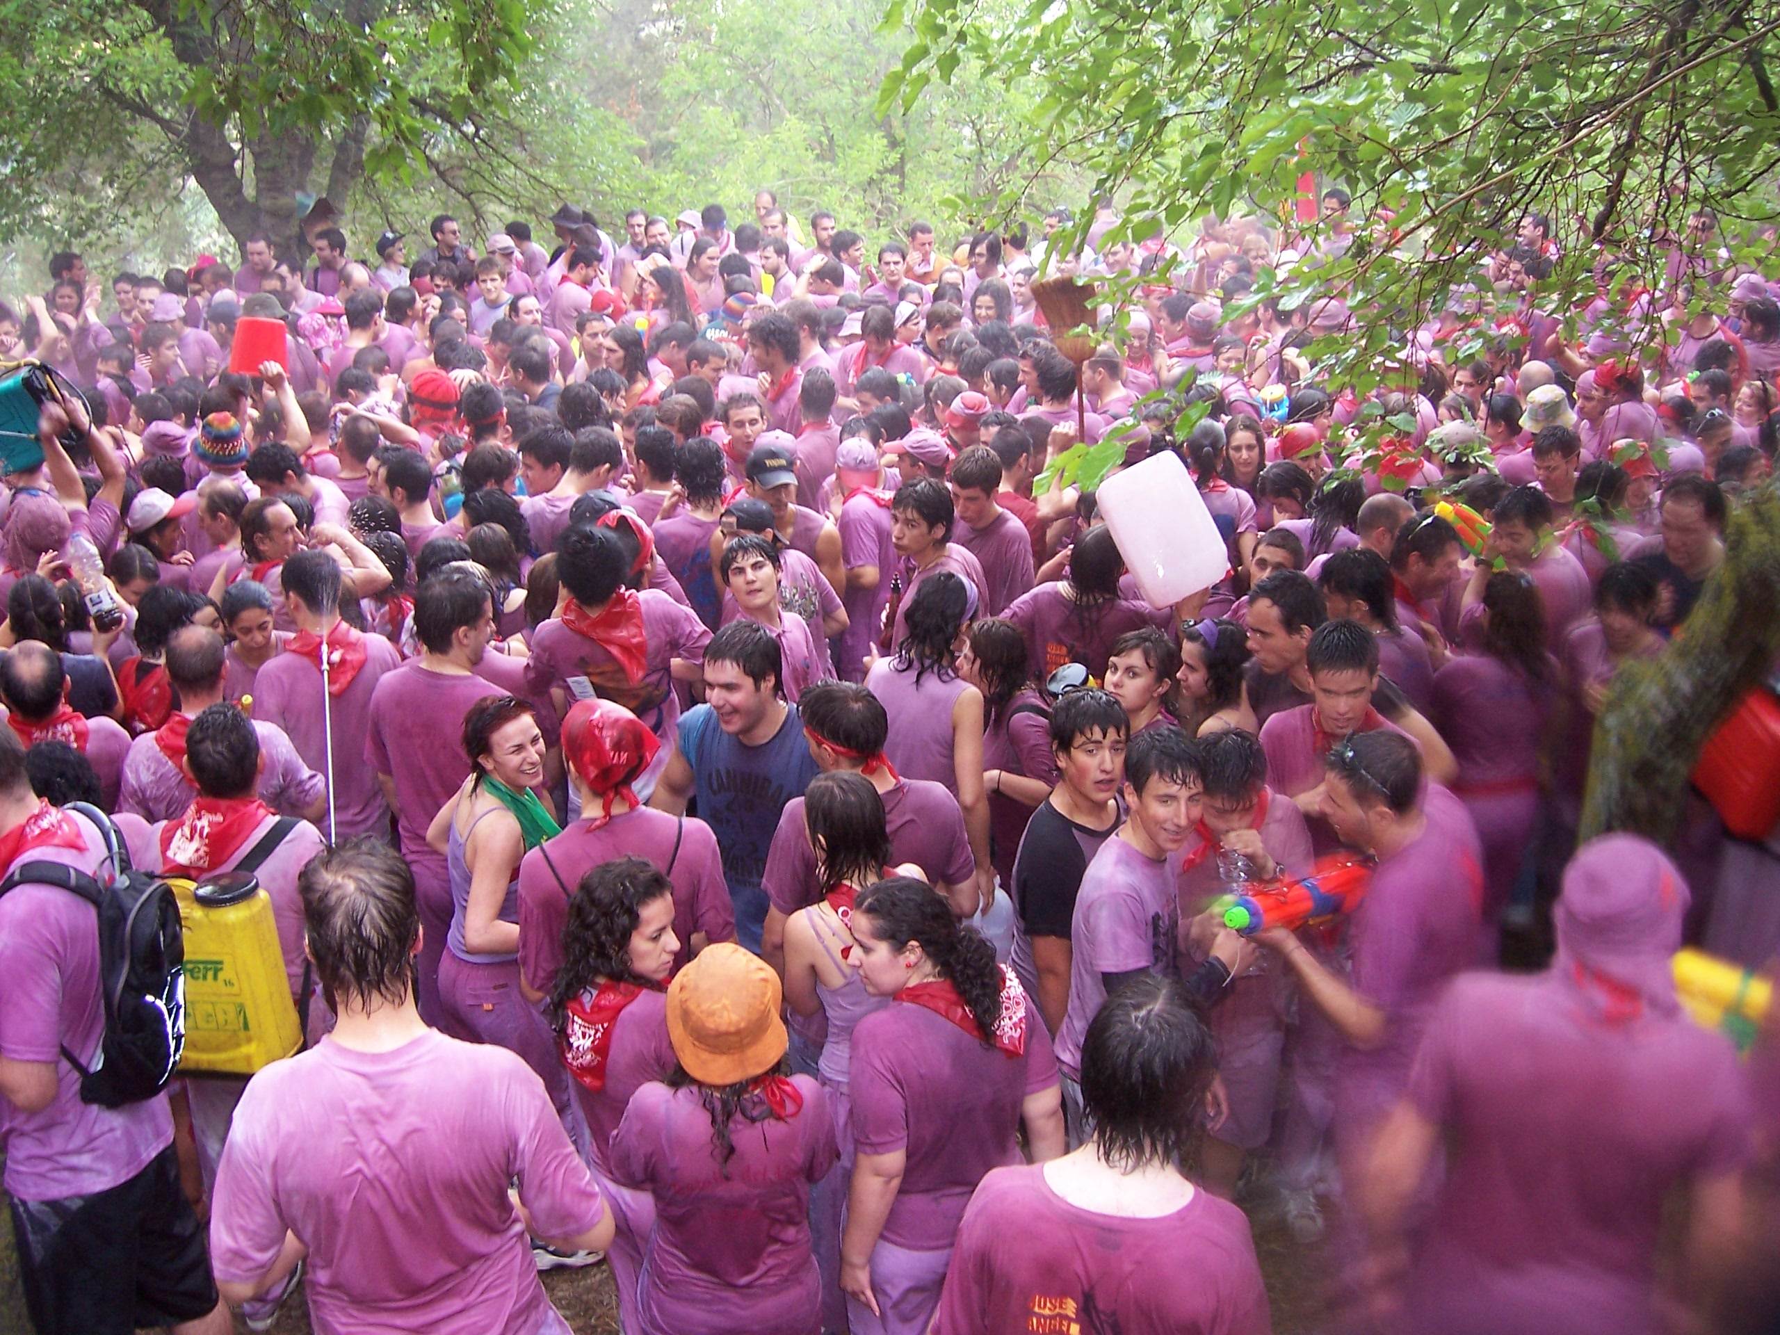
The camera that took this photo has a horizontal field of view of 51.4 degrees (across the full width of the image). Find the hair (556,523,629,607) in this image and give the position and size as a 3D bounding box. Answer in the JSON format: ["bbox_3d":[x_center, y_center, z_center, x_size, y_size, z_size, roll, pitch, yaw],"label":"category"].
[{"bbox_3d":[-0.868,-0.298,5.400,0.195,0.230,0.220,-11,23,-28],"label":"hair"}]

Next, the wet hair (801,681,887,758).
[{"bbox_3d":[-0.100,0.112,4.100,0.215,0.180,0.180,6,19,38],"label":"wet hair"}]

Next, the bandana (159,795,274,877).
[{"bbox_3d":[-1.432,0.365,3.947,0.220,0.150,0.180,-5,20,-14],"label":"bandana"}]

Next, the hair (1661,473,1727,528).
[{"bbox_3d":[2.343,-0.477,5.380,0.210,0.180,0.170,-15,24,-37],"label":"hair"}]

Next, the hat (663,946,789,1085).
[{"bbox_3d":[-0.315,0.660,3.550,0.230,0.150,0.250,-6,20,2],"label":"hat"}]

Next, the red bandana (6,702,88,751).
[{"bbox_3d":[-2.183,0.171,4.800,0.230,0.170,0.190,0,20,0],"label":"red bandana"}]

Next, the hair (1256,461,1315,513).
[{"bbox_3d":[1.323,-0.603,6.200,0.220,0.190,0.180,-33,29,-12],"label":"hair"}]

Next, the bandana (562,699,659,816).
[{"bbox_3d":[-0.636,0.203,4.200,0.190,0.230,0.240,-9,22,-23],"label":"bandana"}]

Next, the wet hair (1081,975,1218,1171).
[{"bbox_3d":[0.364,0.569,2.600,0.185,0.255,0.205,3,20,8],"label":"wet hair"}]

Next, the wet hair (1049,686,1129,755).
[{"bbox_3d":[0.440,0.121,4.080,0.180,0.175,0.205,-8,24,-21],"label":"wet hair"}]

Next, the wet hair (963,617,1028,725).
[{"bbox_3d":[0.278,0.013,4.900,0.200,0.280,0.175,3,20,8],"label":"wet hair"}]

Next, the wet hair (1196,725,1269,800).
[{"bbox_3d":[0.799,0.227,4.350,0.180,0.190,0.210,3,45,9],"label":"wet hair"}]

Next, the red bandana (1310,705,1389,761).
[{"bbox_3d":[1.065,0.186,4.299,0.200,0.160,0.190,3,19,9],"label":"red bandana"}]

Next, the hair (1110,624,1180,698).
[{"bbox_3d":[0.651,-0.010,4.764,0.210,0.200,0.180,-18,26,-42],"label":"hair"}]

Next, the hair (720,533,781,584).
[{"bbox_3d":[-0.409,-0.313,5.450,0.180,0.180,0.200,0,12,0],"label":"hair"}]

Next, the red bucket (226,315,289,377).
[{"bbox_3d":[-2.657,-1.353,7.800,0.262,0.245,0.262,0,20,0],"label":"red bucket"}]

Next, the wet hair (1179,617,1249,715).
[{"bbox_3d":[0.842,-0.002,4.800,0.200,0.230,0.180,2,20,7],"label":"wet hair"}]

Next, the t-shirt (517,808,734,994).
[{"bbox_3d":[-0.598,0.579,4.200,0.490,0.640,0.290,-5,20,-12],"label":"t-shirt"}]

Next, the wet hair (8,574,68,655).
[{"bbox_3d":[-2.288,-0.145,4.967,0.160,0.210,0.190,-4,19,-11],"label":"wet hair"}]

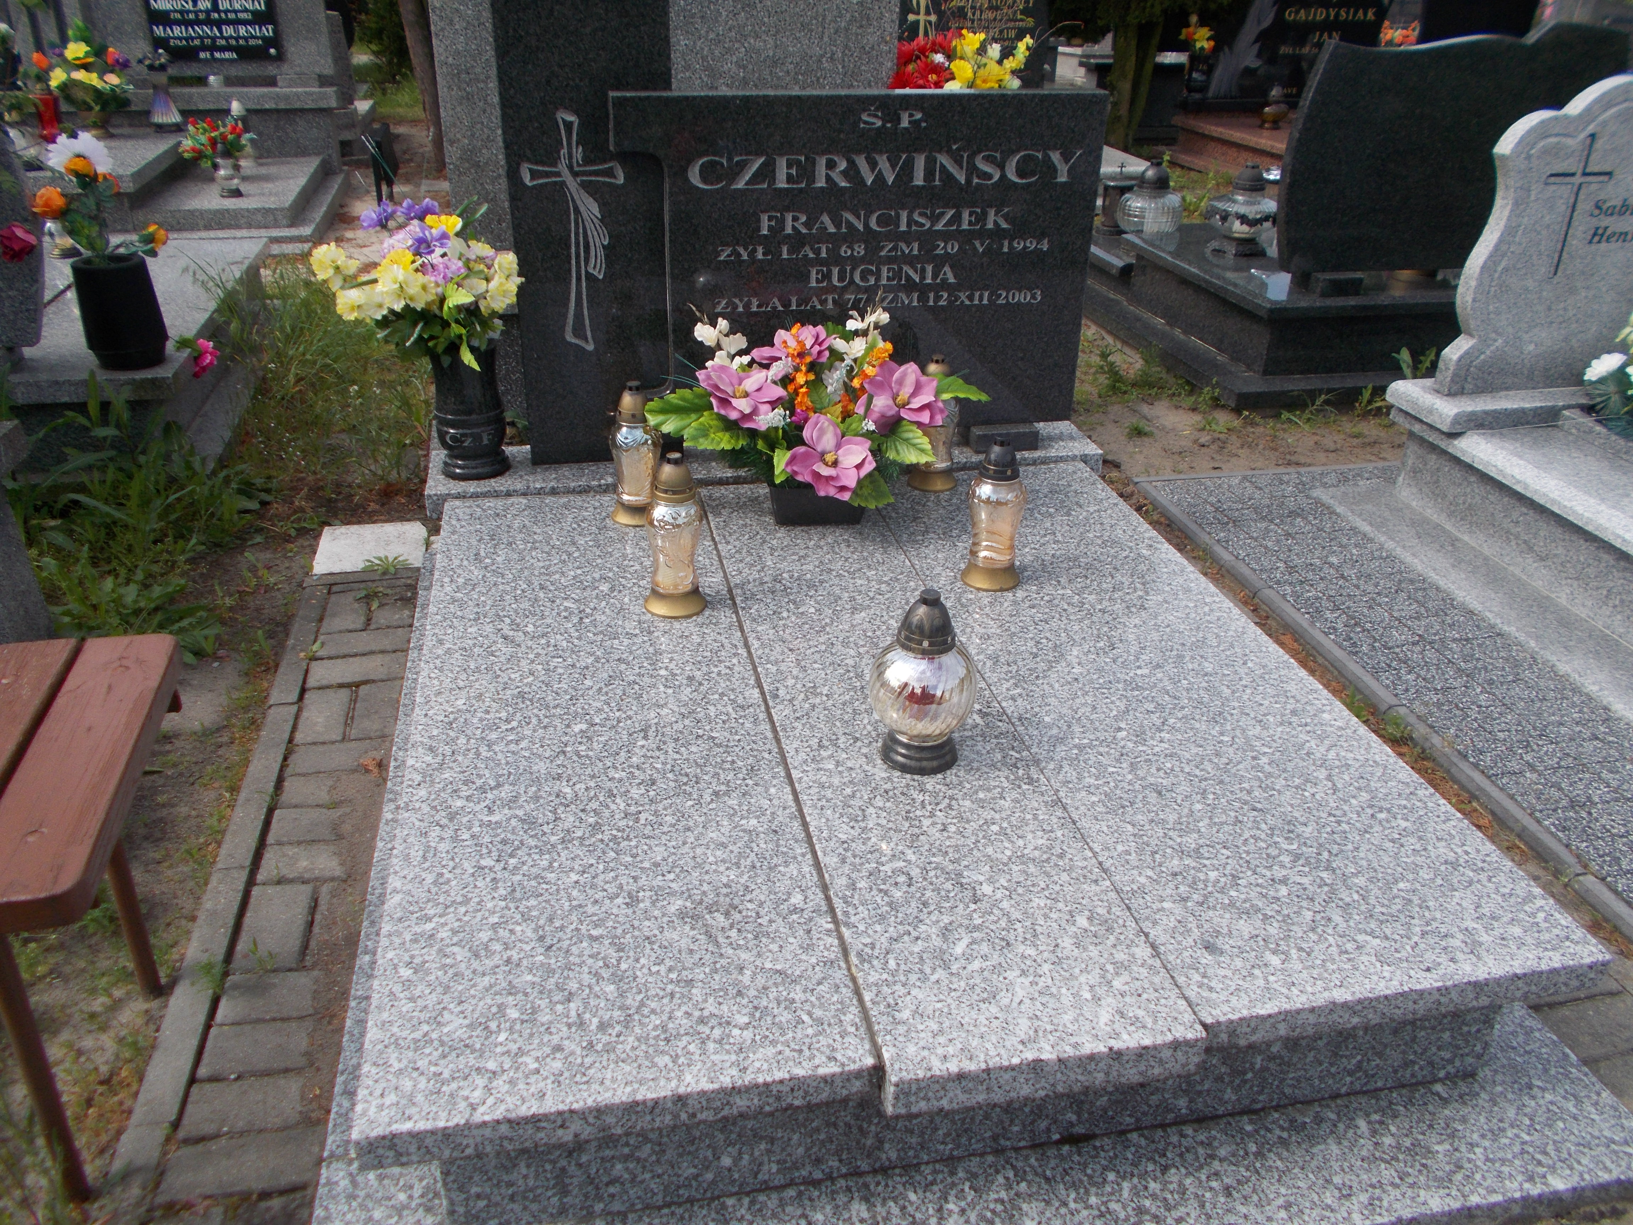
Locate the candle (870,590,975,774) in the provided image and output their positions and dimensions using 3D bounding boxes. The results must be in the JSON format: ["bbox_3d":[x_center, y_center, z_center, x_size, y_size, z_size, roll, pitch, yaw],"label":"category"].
[{"bbox_3d":[0.153,0.087,1.709,0.148,0.262,0.148,1,27,0],"label":"candle"}]

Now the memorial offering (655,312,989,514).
[{"bbox_3d":[0.003,-0.390,2.444,0.660,0.400,0.380,-4,27,-11],"label":"memorial offering"}]

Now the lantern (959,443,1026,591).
[{"bbox_3d":[0.327,-0.179,2.205,0.113,0.257,0.113,-4,27,-11],"label":"lantern"}]

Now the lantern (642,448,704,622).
[{"bbox_3d":[-0.244,-0.135,2.098,0.109,0.272,0.109,-4,27,-11],"label":"lantern"}]

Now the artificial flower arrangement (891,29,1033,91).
[{"bbox_3d":[0.374,-1.363,3.200,0.380,0.300,0.330,-4,27,-11],"label":"artificial flower arrangement"}]

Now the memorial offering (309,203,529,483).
[{"bbox_3d":[-0.803,-0.543,2.515,0.430,0.550,0.360,-4,27,-11],"label":"memorial offering"}]

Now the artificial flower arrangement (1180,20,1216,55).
[{"bbox_3d":[2.173,-3.280,7.000,0.210,0.200,0.190,-4,27,-11],"label":"artificial flower arrangement"}]

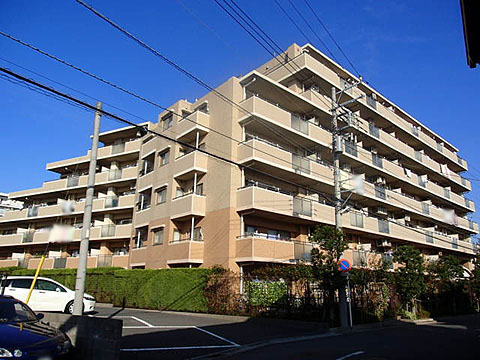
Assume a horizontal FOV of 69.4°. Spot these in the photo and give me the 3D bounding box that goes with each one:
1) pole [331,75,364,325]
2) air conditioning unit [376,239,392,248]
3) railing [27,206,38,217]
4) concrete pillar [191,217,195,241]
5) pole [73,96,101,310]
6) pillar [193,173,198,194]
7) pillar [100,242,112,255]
[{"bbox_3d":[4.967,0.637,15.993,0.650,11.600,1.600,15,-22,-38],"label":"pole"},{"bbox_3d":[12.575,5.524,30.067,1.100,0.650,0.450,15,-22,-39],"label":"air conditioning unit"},{"bbox_3d":[-23.642,3.632,39.597,1.700,1.150,0.120,-8,-19,25],"label":"railing"},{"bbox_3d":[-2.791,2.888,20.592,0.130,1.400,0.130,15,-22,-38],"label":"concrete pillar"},{"bbox_3d":[-4.189,0.847,9.574,0.240,6.630,0.240,6,-18,-23],"label":"pole"},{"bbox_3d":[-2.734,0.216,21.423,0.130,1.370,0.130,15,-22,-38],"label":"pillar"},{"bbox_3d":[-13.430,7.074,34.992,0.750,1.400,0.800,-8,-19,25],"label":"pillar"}]

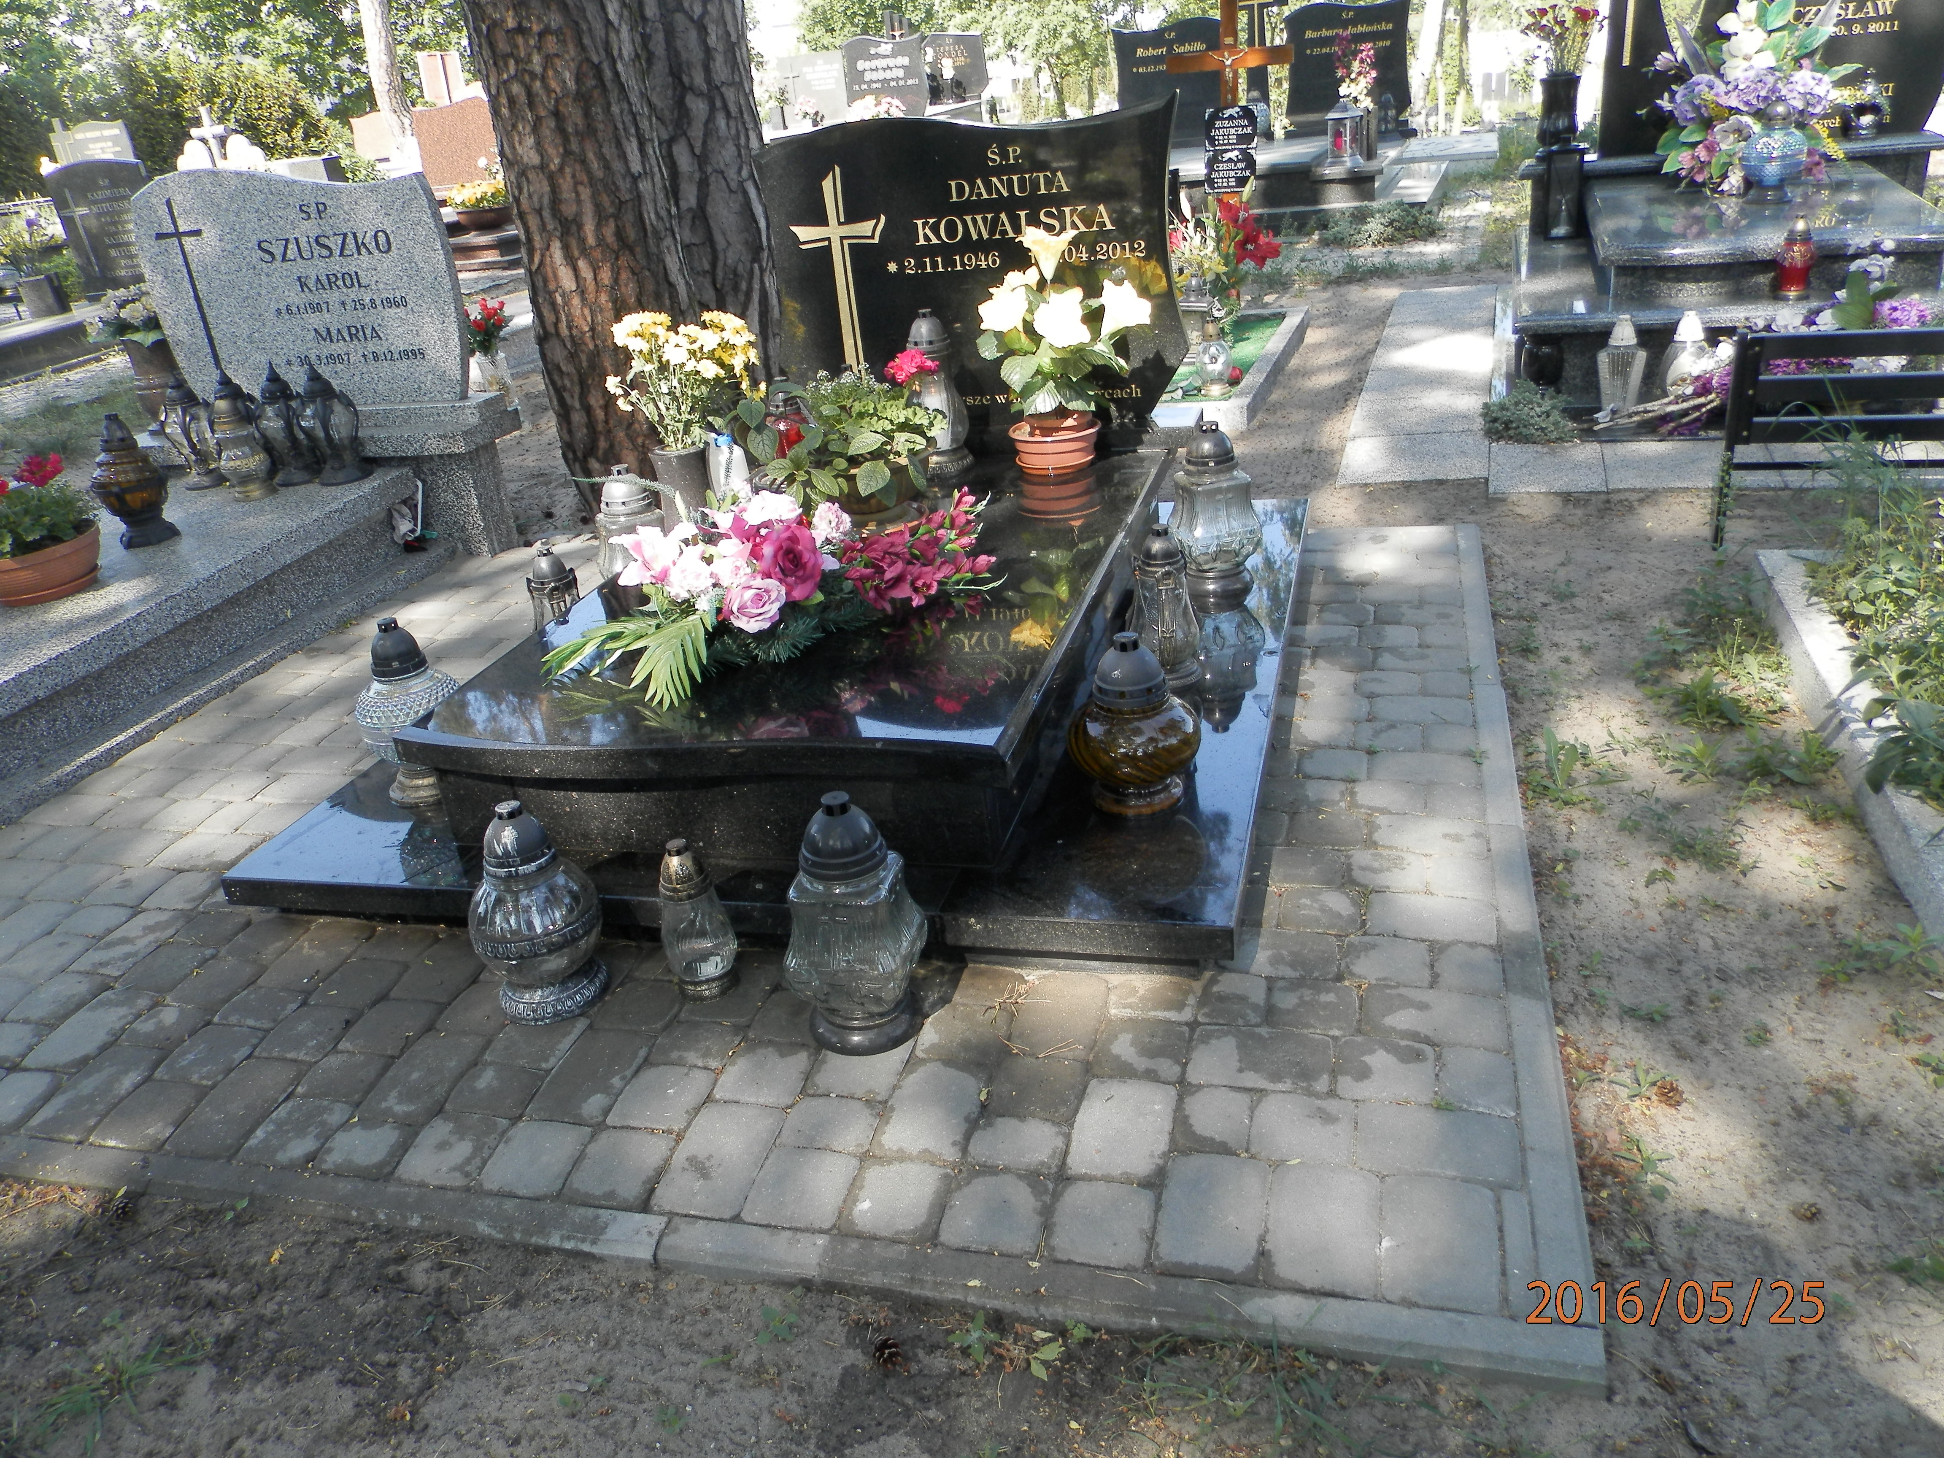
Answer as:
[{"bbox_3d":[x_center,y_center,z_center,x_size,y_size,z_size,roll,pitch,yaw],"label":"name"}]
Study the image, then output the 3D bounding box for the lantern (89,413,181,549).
[{"bbox_3d":[-2.251,-0.676,3.766,0.181,0.319,0.181,1,27,17],"label":"lantern"}]

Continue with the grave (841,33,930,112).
[{"bbox_3d":[-0.757,-5.828,12.500,0.800,0.680,0.090,1,26,17],"label":"grave"}]

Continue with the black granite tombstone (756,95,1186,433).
[{"bbox_3d":[-0.049,-1.081,3.373,1.120,0.730,0.085,1,26,17],"label":"black granite tombstone"}]

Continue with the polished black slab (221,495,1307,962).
[{"bbox_3d":[-0.221,-0.207,2.893,1.684,0.333,1.843,1,27,17],"label":"polished black slab"}]

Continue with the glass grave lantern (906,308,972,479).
[{"bbox_3d":[-0.083,-0.806,3.353,0.137,0.380,0.137,-6,25,3],"label":"glass grave lantern"}]

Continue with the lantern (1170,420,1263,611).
[{"bbox_3d":[0.501,-0.440,2.895,0.165,0.375,0.165,-11,25,-7],"label":"lantern"}]

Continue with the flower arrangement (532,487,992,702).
[{"bbox_3d":[-0.370,-0.247,2.421,0.830,0.235,0.480,-5,25,6],"label":"flower arrangement"}]

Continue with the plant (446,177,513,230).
[{"bbox_3d":[-3.681,-3.962,10.600,0.510,0.380,0.480,1,26,17],"label":"plant"}]

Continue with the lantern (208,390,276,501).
[{"bbox_3d":[-2.250,-0.878,4.313,0.145,0.300,0.145,1,26,17],"label":"lantern"}]

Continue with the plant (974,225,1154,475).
[{"bbox_3d":[0.202,-0.859,3.198,0.420,0.540,0.370,1,26,17],"label":"plant"}]

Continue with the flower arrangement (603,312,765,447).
[{"bbox_3d":[-0.583,-0.700,2.849,0.333,0.282,0.284,1,27,17],"label":"flower arrangement"}]

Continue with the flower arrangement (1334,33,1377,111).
[{"bbox_3d":[2.095,-3.592,7.669,0.224,0.393,0.206,1,27,17],"label":"flower arrangement"}]

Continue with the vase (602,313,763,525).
[{"bbox_3d":[-0.571,-0.615,2.891,0.333,0.484,0.284,1,27,17],"label":"vase"}]

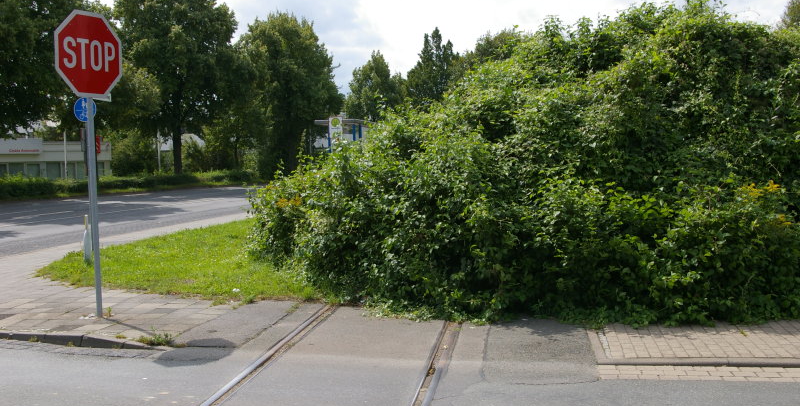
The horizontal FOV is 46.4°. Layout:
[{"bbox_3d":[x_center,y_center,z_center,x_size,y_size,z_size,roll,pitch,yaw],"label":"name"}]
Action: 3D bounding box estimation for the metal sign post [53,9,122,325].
[{"bbox_3d":[-3.280,-0.390,9.930,0.140,3.250,0.910,0,3,30],"label":"metal sign post"}]

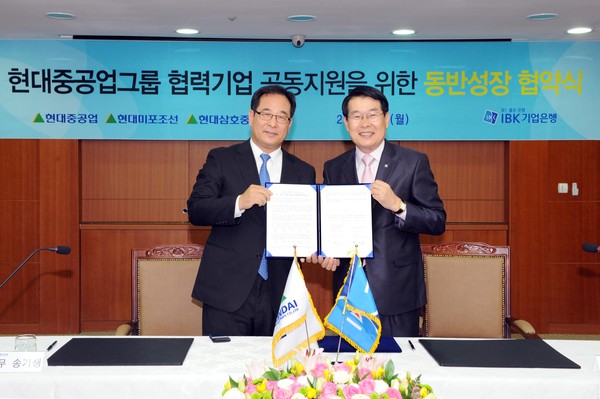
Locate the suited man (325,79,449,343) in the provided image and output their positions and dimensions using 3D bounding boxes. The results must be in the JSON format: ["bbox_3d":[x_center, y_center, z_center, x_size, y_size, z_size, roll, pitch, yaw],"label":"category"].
[{"bbox_3d":[0.369,0.371,3.243,0.520,1.740,0.400,0,3,10],"label":"suited man"}]

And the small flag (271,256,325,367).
[{"bbox_3d":[-0.005,0.369,2.460,0.170,0.370,0.090,0,3,0],"label":"small flag"}]

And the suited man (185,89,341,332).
[{"bbox_3d":[-0.164,0.371,3.243,0.600,1.740,0.420,-1,3,-14],"label":"suited man"}]

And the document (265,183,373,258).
[{"bbox_3d":[0.084,0.089,3.060,0.450,0.310,0.025,0,3,0],"label":"document"}]

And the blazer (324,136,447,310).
[{"bbox_3d":[0.367,0.127,3.220,0.520,0.750,0.340,0,3,10],"label":"blazer"}]

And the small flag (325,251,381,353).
[{"bbox_3d":[0.176,0.344,2.460,0.180,0.360,0.090,0,3,0],"label":"small flag"}]

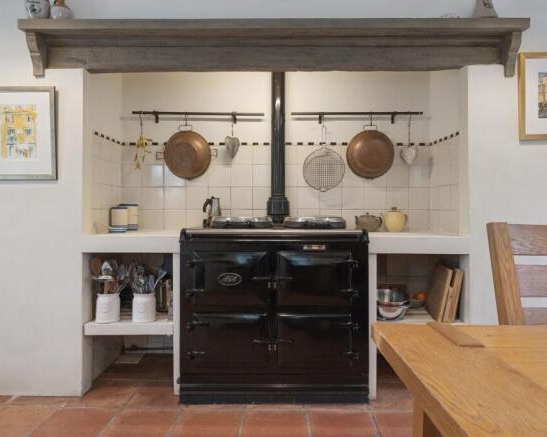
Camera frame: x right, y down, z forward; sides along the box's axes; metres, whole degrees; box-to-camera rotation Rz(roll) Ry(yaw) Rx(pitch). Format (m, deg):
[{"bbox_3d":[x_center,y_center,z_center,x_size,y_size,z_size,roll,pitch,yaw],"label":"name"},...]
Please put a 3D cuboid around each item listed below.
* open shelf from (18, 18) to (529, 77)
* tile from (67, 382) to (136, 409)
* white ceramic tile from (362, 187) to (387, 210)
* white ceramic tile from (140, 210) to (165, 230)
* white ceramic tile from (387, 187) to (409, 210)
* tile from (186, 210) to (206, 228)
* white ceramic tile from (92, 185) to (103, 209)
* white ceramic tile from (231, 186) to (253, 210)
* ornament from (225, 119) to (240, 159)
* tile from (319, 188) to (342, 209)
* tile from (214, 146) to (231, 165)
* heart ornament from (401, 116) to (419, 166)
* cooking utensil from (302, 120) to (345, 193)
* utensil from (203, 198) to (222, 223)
[{"bbox_3d":[0.005,-0.870,2.005,2.560,0.253,0.200,0,1,0],"label":"open shelf"},{"bbox_3d":[-0.912,0.963,2.080,0.305,0.020,0.305,0,1,0],"label":"tile"},{"bbox_3d":[0.713,-0.140,2.678,0.153,0.153,0.010,0,1,0],"label":"white ceramic tile"},{"bbox_3d":[-0.839,0.010,2.660,0.153,0.146,0.010,0,1,0],"label":"white ceramic tile"},{"bbox_3d":[0.869,-0.140,2.678,0.153,0.153,0.010,0,1,0],"label":"white ceramic tile"},{"bbox_3d":[-0.516,0.014,2.605,0.152,0.143,0.010,0,1,0],"label":"tile"},{"bbox_3d":[-1.041,-0.127,2.258,0.010,0.150,0.135,0,1,0],"label":"white ceramic tile"},{"bbox_3d":[-0.214,-0.135,2.610,0.150,0.150,0.010,0,1,0],"label":"white ceramic tile"},{"bbox_3d":[-0.279,-0.544,2.600,0.102,0.272,0.040,0,1,0],"label":"ornament"},{"bbox_3d":[0.400,-0.141,2.660,0.153,0.153,0.010,0,1,0],"label":"tile"},{"bbox_3d":[-0.368,-0.434,2.630,0.152,0.132,0.010,0,1,0],"label":"tile"},{"bbox_3d":[0.932,-0.528,2.620,0.118,0.340,0.035,0,1,0],"label":"heart ornament"},{"bbox_3d":[0.342,-0.400,2.570,0.282,0.457,0.025,0,1,0],"label":"cooking utensil"},{"bbox_3d":[-0.387,-0.044,2.430,0.125,0.190,0.095,0,1,0],"label":"utensil"}]

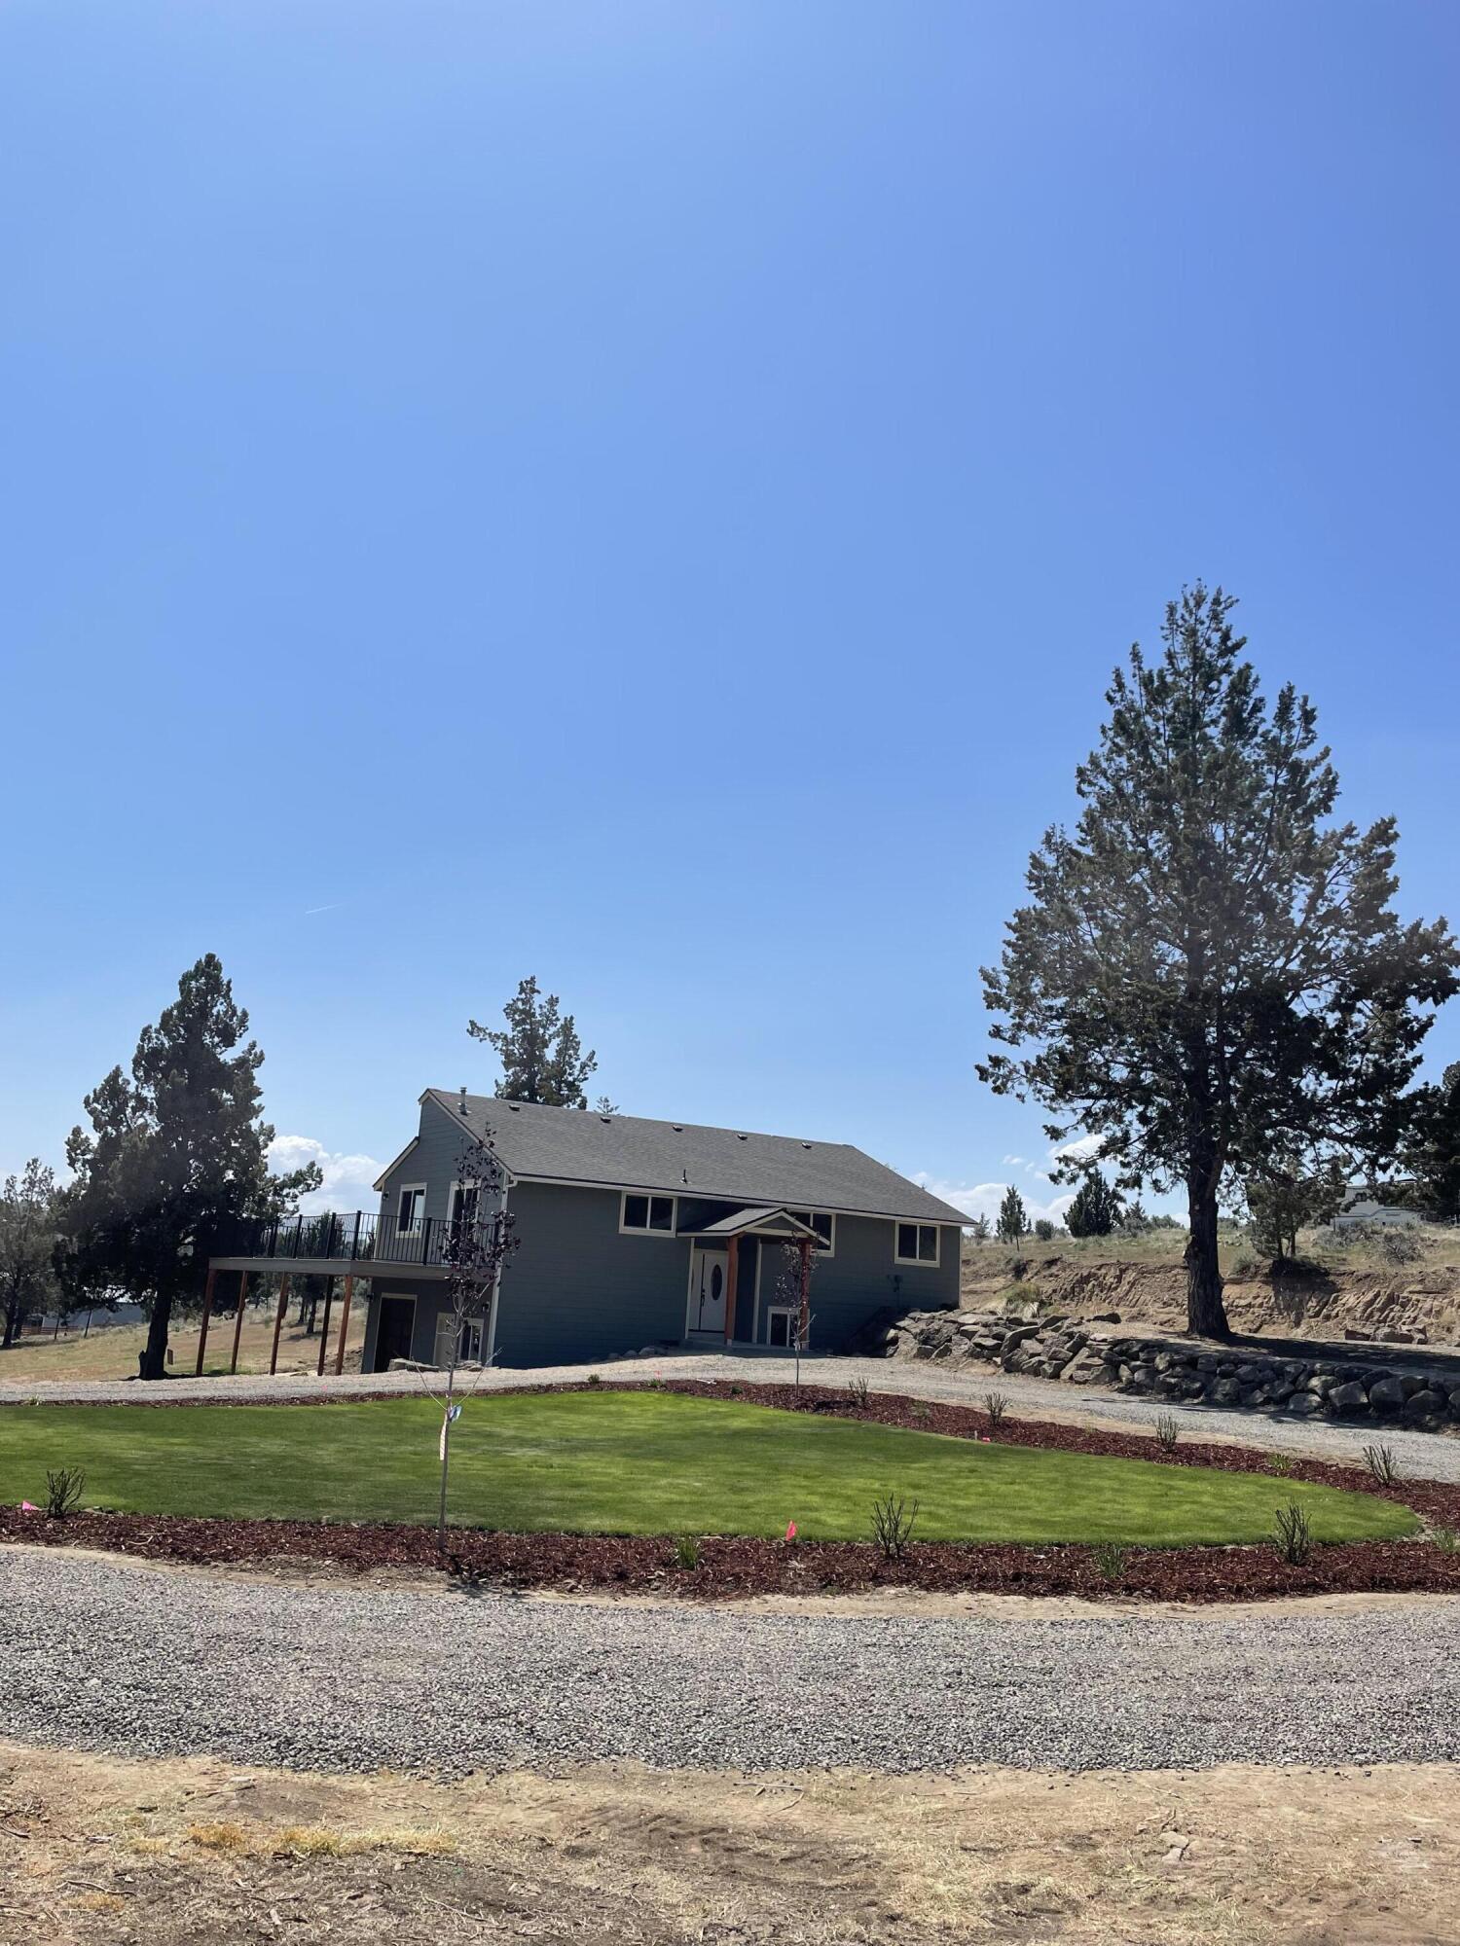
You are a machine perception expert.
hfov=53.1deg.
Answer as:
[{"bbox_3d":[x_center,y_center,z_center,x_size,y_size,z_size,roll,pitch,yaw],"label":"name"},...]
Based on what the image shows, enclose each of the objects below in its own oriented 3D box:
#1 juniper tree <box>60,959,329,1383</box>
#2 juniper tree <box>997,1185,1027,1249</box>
[{"bbox_3d":[-15.609,5.535,42.870,7.213,12.401,6.997,3,-13,0],"label":"juniper tree"},{"bbox_3d":[9.623,8.264,49.531,1.025,2.141,1.025,3,-13,0],"label":"juniper tree"}]

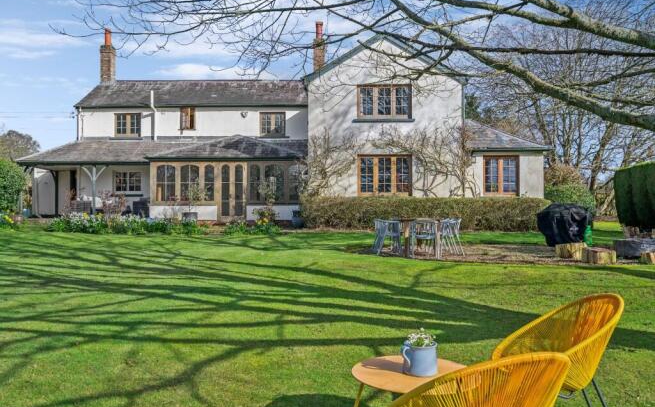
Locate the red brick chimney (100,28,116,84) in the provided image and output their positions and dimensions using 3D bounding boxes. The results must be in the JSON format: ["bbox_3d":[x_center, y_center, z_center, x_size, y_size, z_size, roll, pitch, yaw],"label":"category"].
[{"bbox_3d":[-9.750,-6.600,28.400,0.500,2.450,0.580,0,0,0],"label":"red brick chimney"}]

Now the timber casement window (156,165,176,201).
[{"bbox_3d":[-5.865,-0.729,23.200,0.747,1.330,0.100,0,0,0],"label":"timber casement window"}]

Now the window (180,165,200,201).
[{"bbox_3d":[-4.990,-0.729,23.200,0.747,1.330,0.100,0,0,0],"label":"window"}]

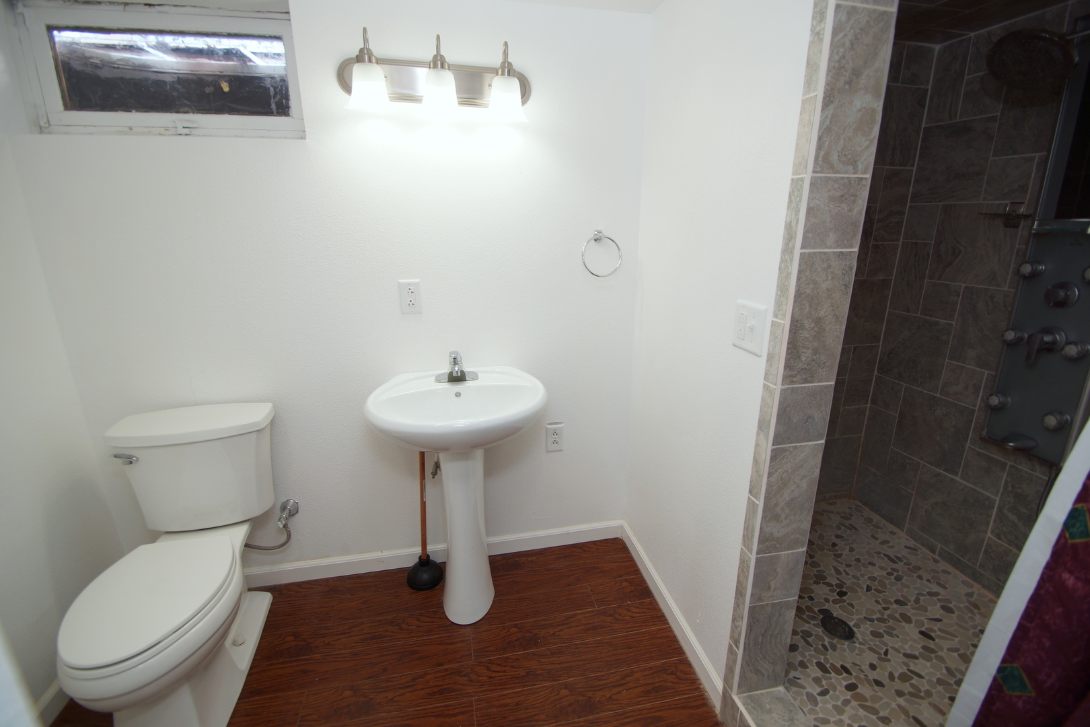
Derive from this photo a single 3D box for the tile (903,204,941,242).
[{"bbox_3d":[1.577,-0.584,1.903,0.010,0.148,0.148,-3,16,-10],"label":"tile"}]

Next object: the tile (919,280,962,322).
[{"bbox_3d":[1.617,-0.253,1.853,0.012,0.148,0.148,-2,15,-8],"label":"tile"}]

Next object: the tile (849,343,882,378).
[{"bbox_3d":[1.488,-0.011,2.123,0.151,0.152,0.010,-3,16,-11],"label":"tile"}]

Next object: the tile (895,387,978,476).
[{"bbox_3d":[1.628,0.278,1.916,0.012,0.300,0.300,-2,15,-8],"label":"tile"}]

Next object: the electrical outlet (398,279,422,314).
[{"bbox_3d":[-0.499,-0.247,1.688,0.078,0.125,0.010,-3,15,-11],"label":"electrical outlet"}]

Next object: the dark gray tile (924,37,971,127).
[{"bbox_3d":[1.594,-1.095,1.790,0.012,0.300,0.148,-2,15,-8],"label":"dark gray tile"}]

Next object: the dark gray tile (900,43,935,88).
[{"bbox_3d":[1.476,-1.178,1.803,0.145,0.145,0.010,-3,16,-11],"label":"dark gray tile"}]

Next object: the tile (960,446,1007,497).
[{"bbox_3d":[1.661,0.408,1.720,0.012,0.148,0.148,-2,15,-8],"label":"tile"}]

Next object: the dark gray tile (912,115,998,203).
[{"bbox_3d":[1.606,-0.784,1.792,0.012,0.300,0.300,-2,15,-8],"label":"dark gray tile"}]

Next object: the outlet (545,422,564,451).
[{"bbox_3d":[0.042,0.310,1.870,0.073,0.119,0.008,-3,16,-11],"label":"outlet"}]

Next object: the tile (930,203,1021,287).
[{"bbox_3d":[1.628,-0.453,1.724,0.012,0.300,0.300,-2,15,-8],"label":"tile"}]

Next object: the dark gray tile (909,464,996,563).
[{"bbox_3d":[1.649,0.608,1.850,0.012,0.300,0.300,-2,15,-8],"label":"dark gray tile"}]

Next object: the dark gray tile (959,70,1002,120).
[{"bbox_3d":[1.591,-0.975,1.652,0.010,0.148,0.148,-3,16,-10],"label":"dark gray tile"}]

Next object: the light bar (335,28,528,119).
[{"bbox_3d":[-0.328,-0.870,1.382,0.605,0.231,0.180,-3,16,-11],"label":"light bar"}]

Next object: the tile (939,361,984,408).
[{"bbox_3d":[1.635,0.081,1.782,0.010,0.148,0.148,-3,16,-10],"label":"tile"}]

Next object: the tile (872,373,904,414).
[{"bbox_3d":[1.583,0.147,2.107,0.010,0.148,0.148,-3,16,-10],"label":"tile"}]

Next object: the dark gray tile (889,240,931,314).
[{"bbox_3d":[1.580,-0.365,1.964,0.010,0.299,0.148,-3,16,-10],"label":"dark gray tile"}]

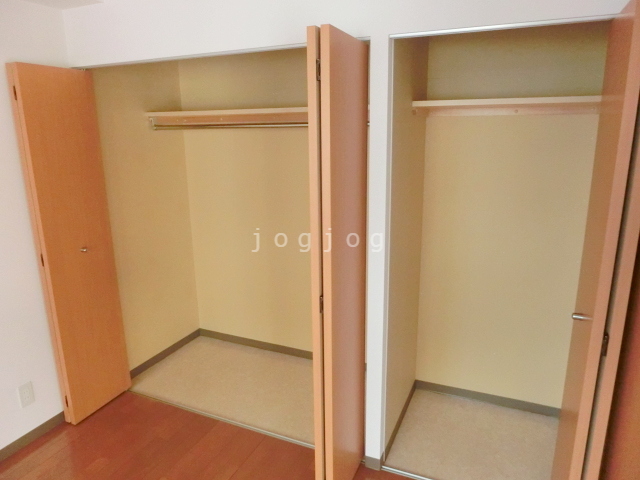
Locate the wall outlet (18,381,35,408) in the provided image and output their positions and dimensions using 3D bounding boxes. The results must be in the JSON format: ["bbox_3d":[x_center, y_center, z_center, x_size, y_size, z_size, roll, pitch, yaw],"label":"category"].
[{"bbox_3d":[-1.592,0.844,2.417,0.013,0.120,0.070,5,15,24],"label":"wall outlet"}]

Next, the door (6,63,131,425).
[{"bbox_3d":[-1.389,0.063,2.555,0.085,1.982,0.422,5,15,24],"label":"door"}]

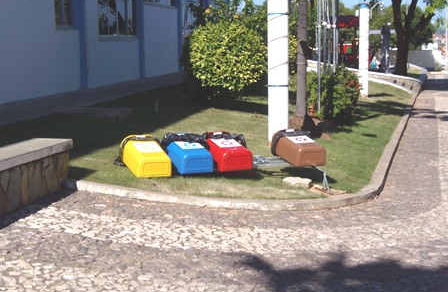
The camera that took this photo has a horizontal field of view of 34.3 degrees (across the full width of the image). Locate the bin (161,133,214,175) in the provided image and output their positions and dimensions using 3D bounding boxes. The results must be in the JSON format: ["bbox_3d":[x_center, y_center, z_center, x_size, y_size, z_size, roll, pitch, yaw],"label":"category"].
[{"bbox_3d":[-0.386,0.094,8.096,0.440,0.310,0.700,-1,15,-18],"label":"bin"}]

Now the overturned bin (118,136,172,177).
[{"bbox_3d":[-0.842,0.119,7.927,0.440,0.310,0.700,-1,18,-21],"label":"overturned bin"}]

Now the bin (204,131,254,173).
[{"bbox_3d":[0.032,0.066,8.241,0.440,0.310,0.700,-2,16,-19],"label":"bin"}]

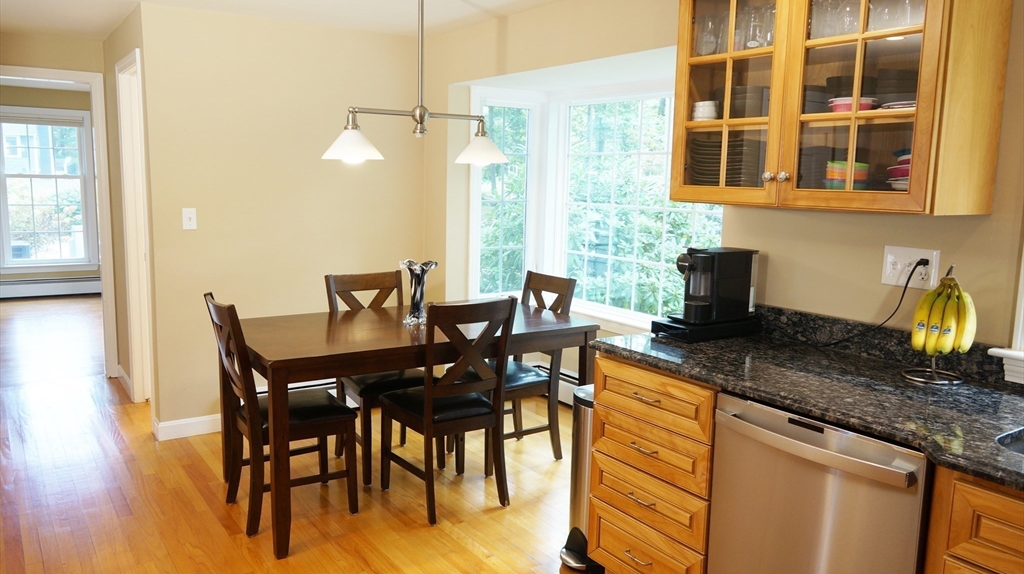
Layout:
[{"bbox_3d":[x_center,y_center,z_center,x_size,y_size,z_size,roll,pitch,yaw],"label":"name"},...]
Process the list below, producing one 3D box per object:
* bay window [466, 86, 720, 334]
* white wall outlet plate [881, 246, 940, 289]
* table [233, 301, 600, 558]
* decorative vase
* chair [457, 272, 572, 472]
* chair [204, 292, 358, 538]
[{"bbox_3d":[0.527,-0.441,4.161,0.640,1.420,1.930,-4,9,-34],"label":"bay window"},{"bbox_3d":[1.173,-0.058,2.264,0.010,0.114,0.162,-4,10,-35],"label":"white wall outlet plate"},{"bbox_3d":[-0.480,0.551,3.624,1.546,0.775,0.903,-4,9,-32],"label":"table"},{"bbox_3d":[-0.448,0.018,3.581,0.160,0.290,0.155,-4,9,-34],"label":"decorative vase"},{"bbox_3d":[-0.017,0.419,4.003,0.540,0.947,0.440,-4,9,-32],"label":"chair"},{"bbox_3d":[-0.981,0.502,3.284,0.540,0.947,0.445,-4,9,-32],"label":"chair"}]

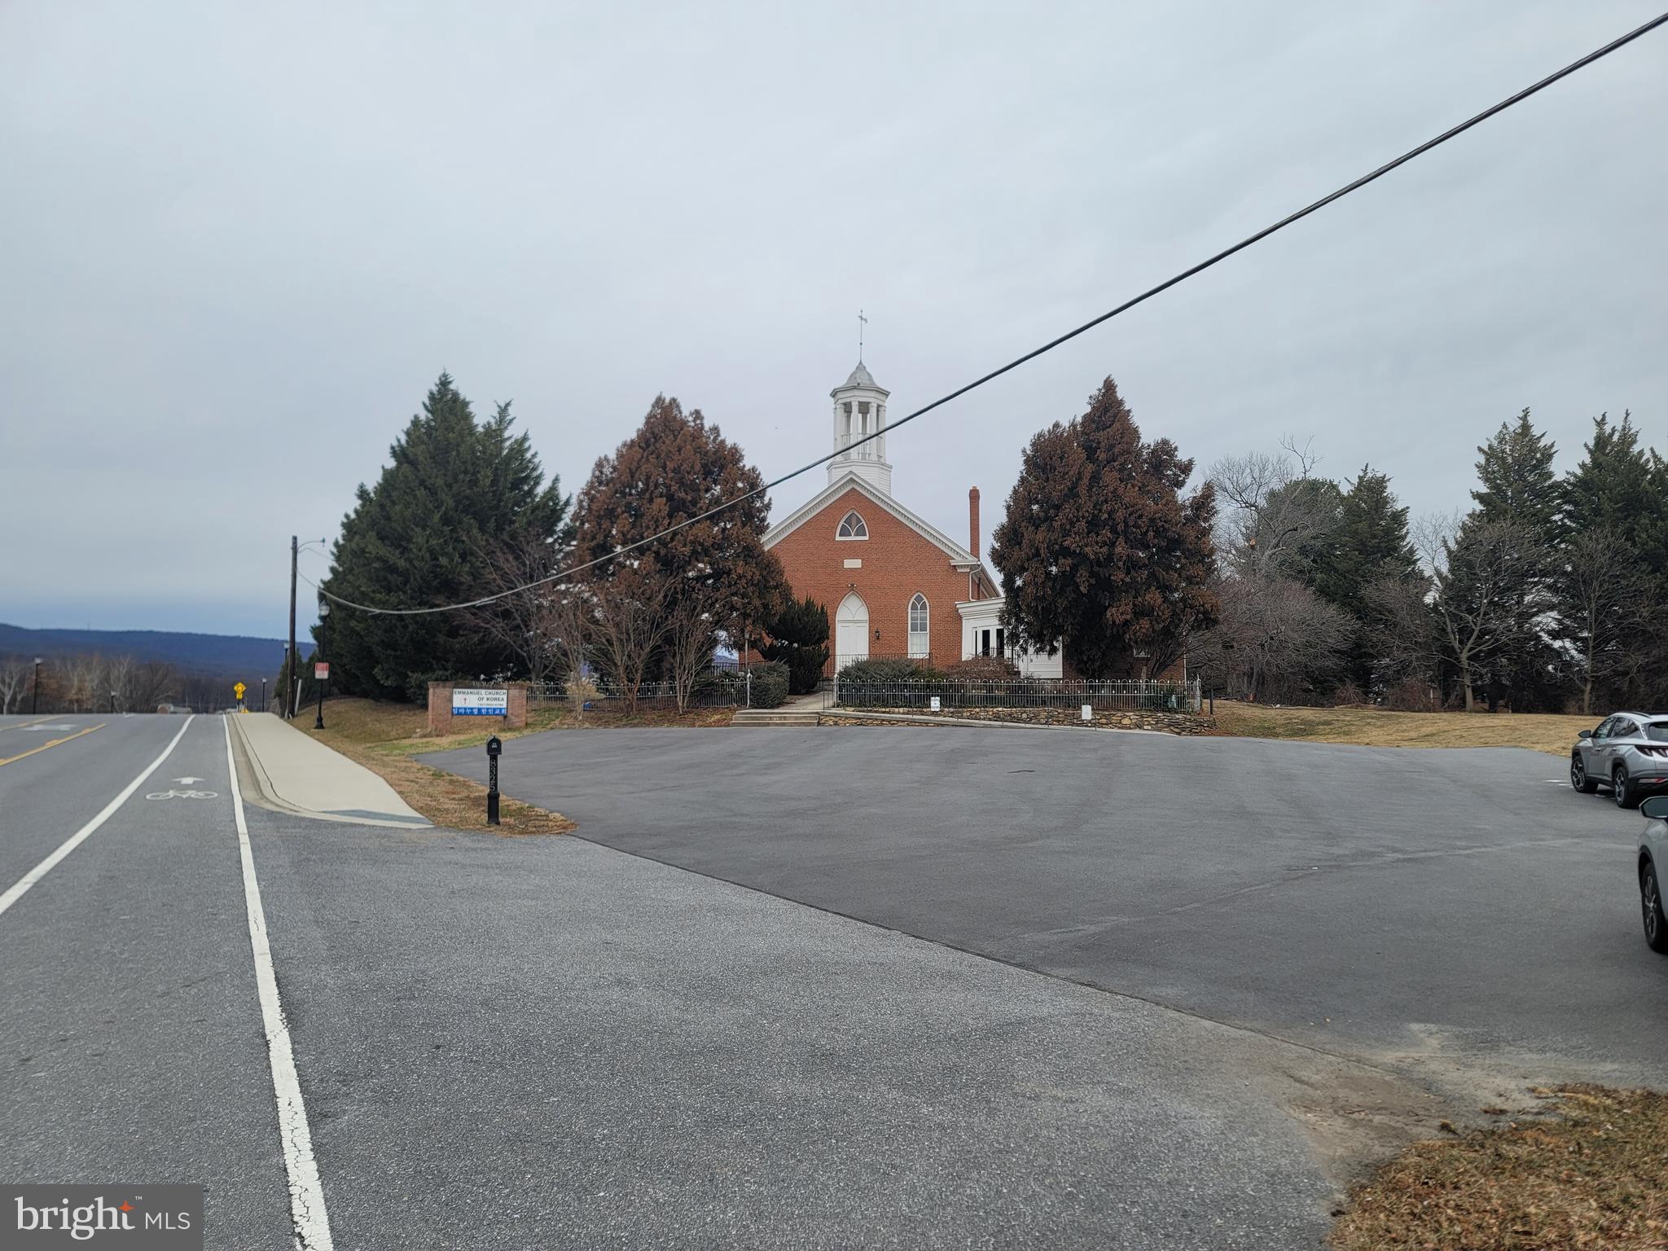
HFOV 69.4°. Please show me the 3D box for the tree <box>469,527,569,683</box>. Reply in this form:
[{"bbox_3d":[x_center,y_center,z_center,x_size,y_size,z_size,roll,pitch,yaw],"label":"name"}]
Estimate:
[{"bbox_3d":[-12.042,-0.448,46.000,4.030,6.220,4.030,0,-3,0],"label":"tree"}]

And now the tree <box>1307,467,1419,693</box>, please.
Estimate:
[{"bbox_3d":[29.866,-2.266,68.448,6.000,13.610,6.000,-2,-4,24],"label":"tree"}]

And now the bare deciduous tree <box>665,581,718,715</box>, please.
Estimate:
[{"bbox_3d":[-5.011,0.707,42.655,1.900,4.710,1.800,0,-4,-7],"label":"bare deciduous tree"}]

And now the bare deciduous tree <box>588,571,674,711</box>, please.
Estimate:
[{"bbox_3d":[-6.981,0.561,41.500,2.960,4.850,2.960,0,-3,0],"label":"bare deciduous tree"}]

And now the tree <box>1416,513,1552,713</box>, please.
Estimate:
[{"bbox_3d":[27.503,-0.552,51.000,5.740,8.440,5.450,0,-3,0],"label":"tree"}]

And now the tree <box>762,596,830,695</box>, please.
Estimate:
[{"bbox_3d":[-1.600,0.813,48.500,2.830,3.990,2.830,0,-3,0],"label":"tree"}]

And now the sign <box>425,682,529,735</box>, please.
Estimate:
[{"bbox_3d":[-12.005,2.763,40.556,3.250,1.710,0.700,2,-4,-30],"label":"sign"}]

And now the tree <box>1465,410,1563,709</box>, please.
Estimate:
[{"bbox_3d":[33.881,-3.367,60.499,5.000,15.140,5.200,-2,-4,29],"label":"tree"}]

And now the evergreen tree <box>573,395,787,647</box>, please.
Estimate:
[{"bbox_3d":[-6.089,-3.134,47.500,8.430,11.870,8.010,0,-3,0],"label":"evergreen tree"}]

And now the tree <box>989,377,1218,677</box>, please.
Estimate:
[{"bbox_3d":[11.169,-4.009,50.427,9.400,12.970,9.000,-1,-4,12],"label":"tree"}]

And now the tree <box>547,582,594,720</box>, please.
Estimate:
[{"bbox_3d":[-9.069,0.870,41.657,1.600,4.780,1.700,1,-4,-12],"label":"tree"}]

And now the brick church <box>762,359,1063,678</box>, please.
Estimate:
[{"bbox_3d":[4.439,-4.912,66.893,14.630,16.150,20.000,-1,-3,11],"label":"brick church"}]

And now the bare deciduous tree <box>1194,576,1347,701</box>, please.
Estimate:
[{"bbox_3d":[19.322,0.602,53.000,7.170,5.620,6.810,0,-3,0],"label":"bare deciduous tree"}]

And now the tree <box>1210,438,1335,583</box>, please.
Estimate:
[{"bbox_3d":[21.974,-2.838,61.000,6.660,13.130,6.660,0,-3,0],"label":"tree"}]

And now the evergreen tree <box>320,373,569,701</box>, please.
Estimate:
[{"bbox_3d":[-16.496,-3.849,51.463,10.200,14.070,9.500,1,-4,-18],"label":"evergreen tree"}]

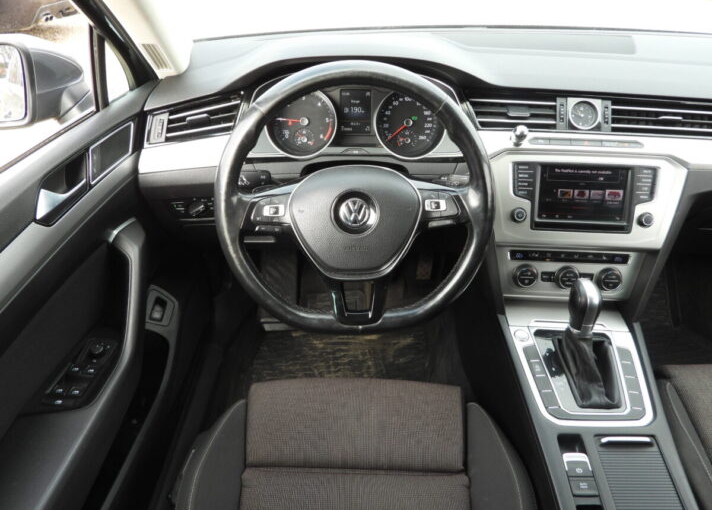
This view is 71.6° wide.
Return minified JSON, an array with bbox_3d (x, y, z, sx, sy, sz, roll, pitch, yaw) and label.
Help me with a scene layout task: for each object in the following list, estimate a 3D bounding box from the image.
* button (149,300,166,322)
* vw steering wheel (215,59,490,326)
[{"bbox_3d":[-0.353,0.099,0.880,0.022,0.036,0.012,17,-12,-24],"label":"button"},{"bbox_3d":[-0.002,-0.074,0.682,0.372,0.361,0.090,0,8,0],"label":"vw steering wheel"}]

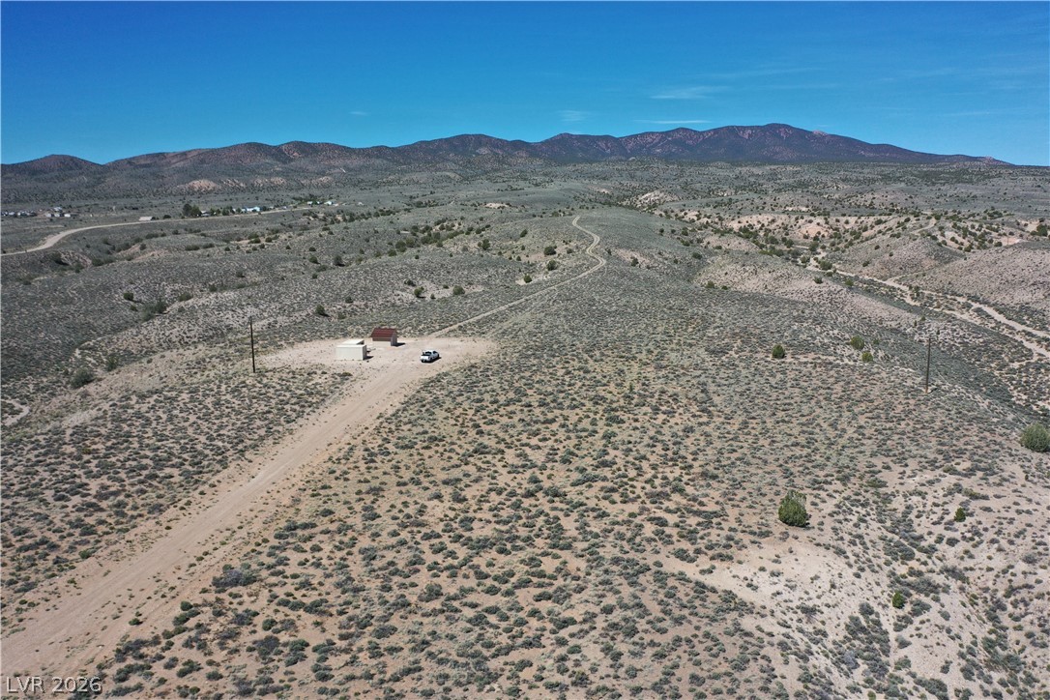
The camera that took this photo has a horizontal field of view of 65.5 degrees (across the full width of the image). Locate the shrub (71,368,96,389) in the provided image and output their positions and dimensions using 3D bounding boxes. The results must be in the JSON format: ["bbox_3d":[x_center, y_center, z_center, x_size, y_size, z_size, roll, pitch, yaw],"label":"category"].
[{"bbox_3d":[-85.579,5.149,157.615,4.600,3.700,4.200,0,12,0],"label":"shrub"}]

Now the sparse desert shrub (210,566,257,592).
[{"bbox_3d":[-27.526,21.457,77.370,4.000,1.250,2.700,0,12,0],"label":"sparse desert shrub"}]

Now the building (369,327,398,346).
[{"bbox_3d":[-31.218,-2.995,182.121,4.600,3.650,4.000,2,12,11],"label":"building"}]

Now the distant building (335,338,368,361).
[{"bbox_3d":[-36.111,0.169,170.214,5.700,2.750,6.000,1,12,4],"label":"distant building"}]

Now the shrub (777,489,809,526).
[{"bbox_3d":[29.904,17.310,90.626,3.050,3.600,3.000,0,12,0],"label":"shrub"}]

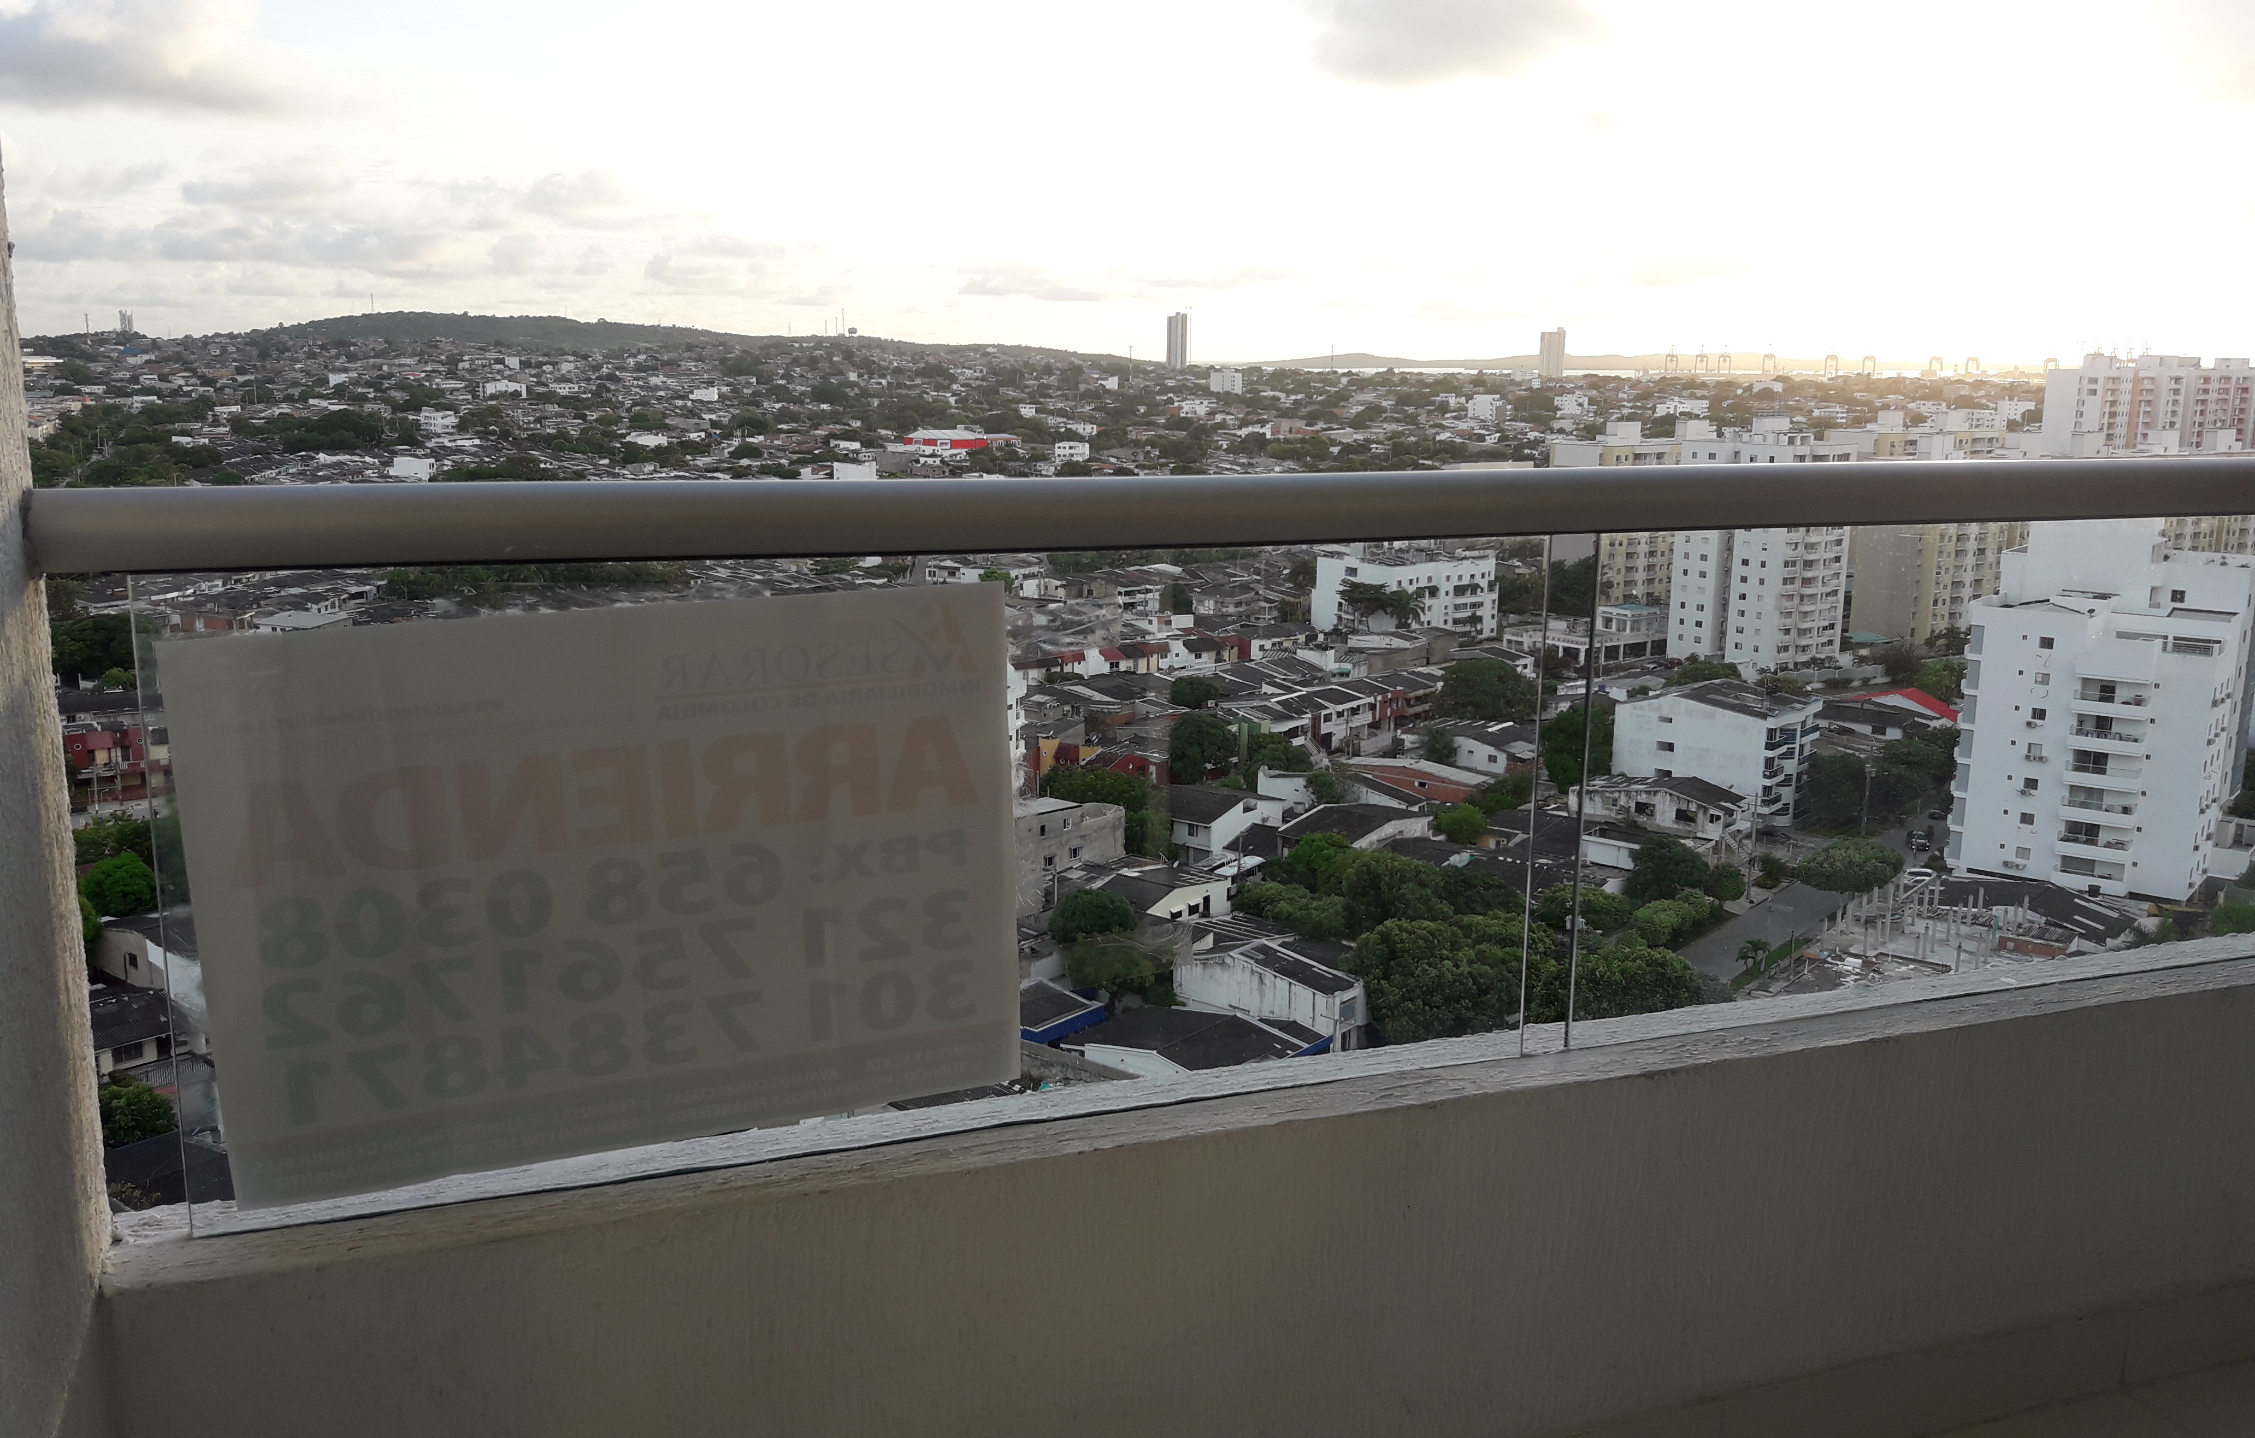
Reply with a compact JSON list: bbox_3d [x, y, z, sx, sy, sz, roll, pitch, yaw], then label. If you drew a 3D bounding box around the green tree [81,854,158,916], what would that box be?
[{"bbox_3d":[-75.330,13.400,137.080,5.700,6.500,5.700,0,11,0],"label":"green tree"}]

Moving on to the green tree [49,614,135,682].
[{"bbox_3d":[-131.200,-9.270,231.980,12.500,8.700,11.000,-6,13,-29],"label":"green tree"}]

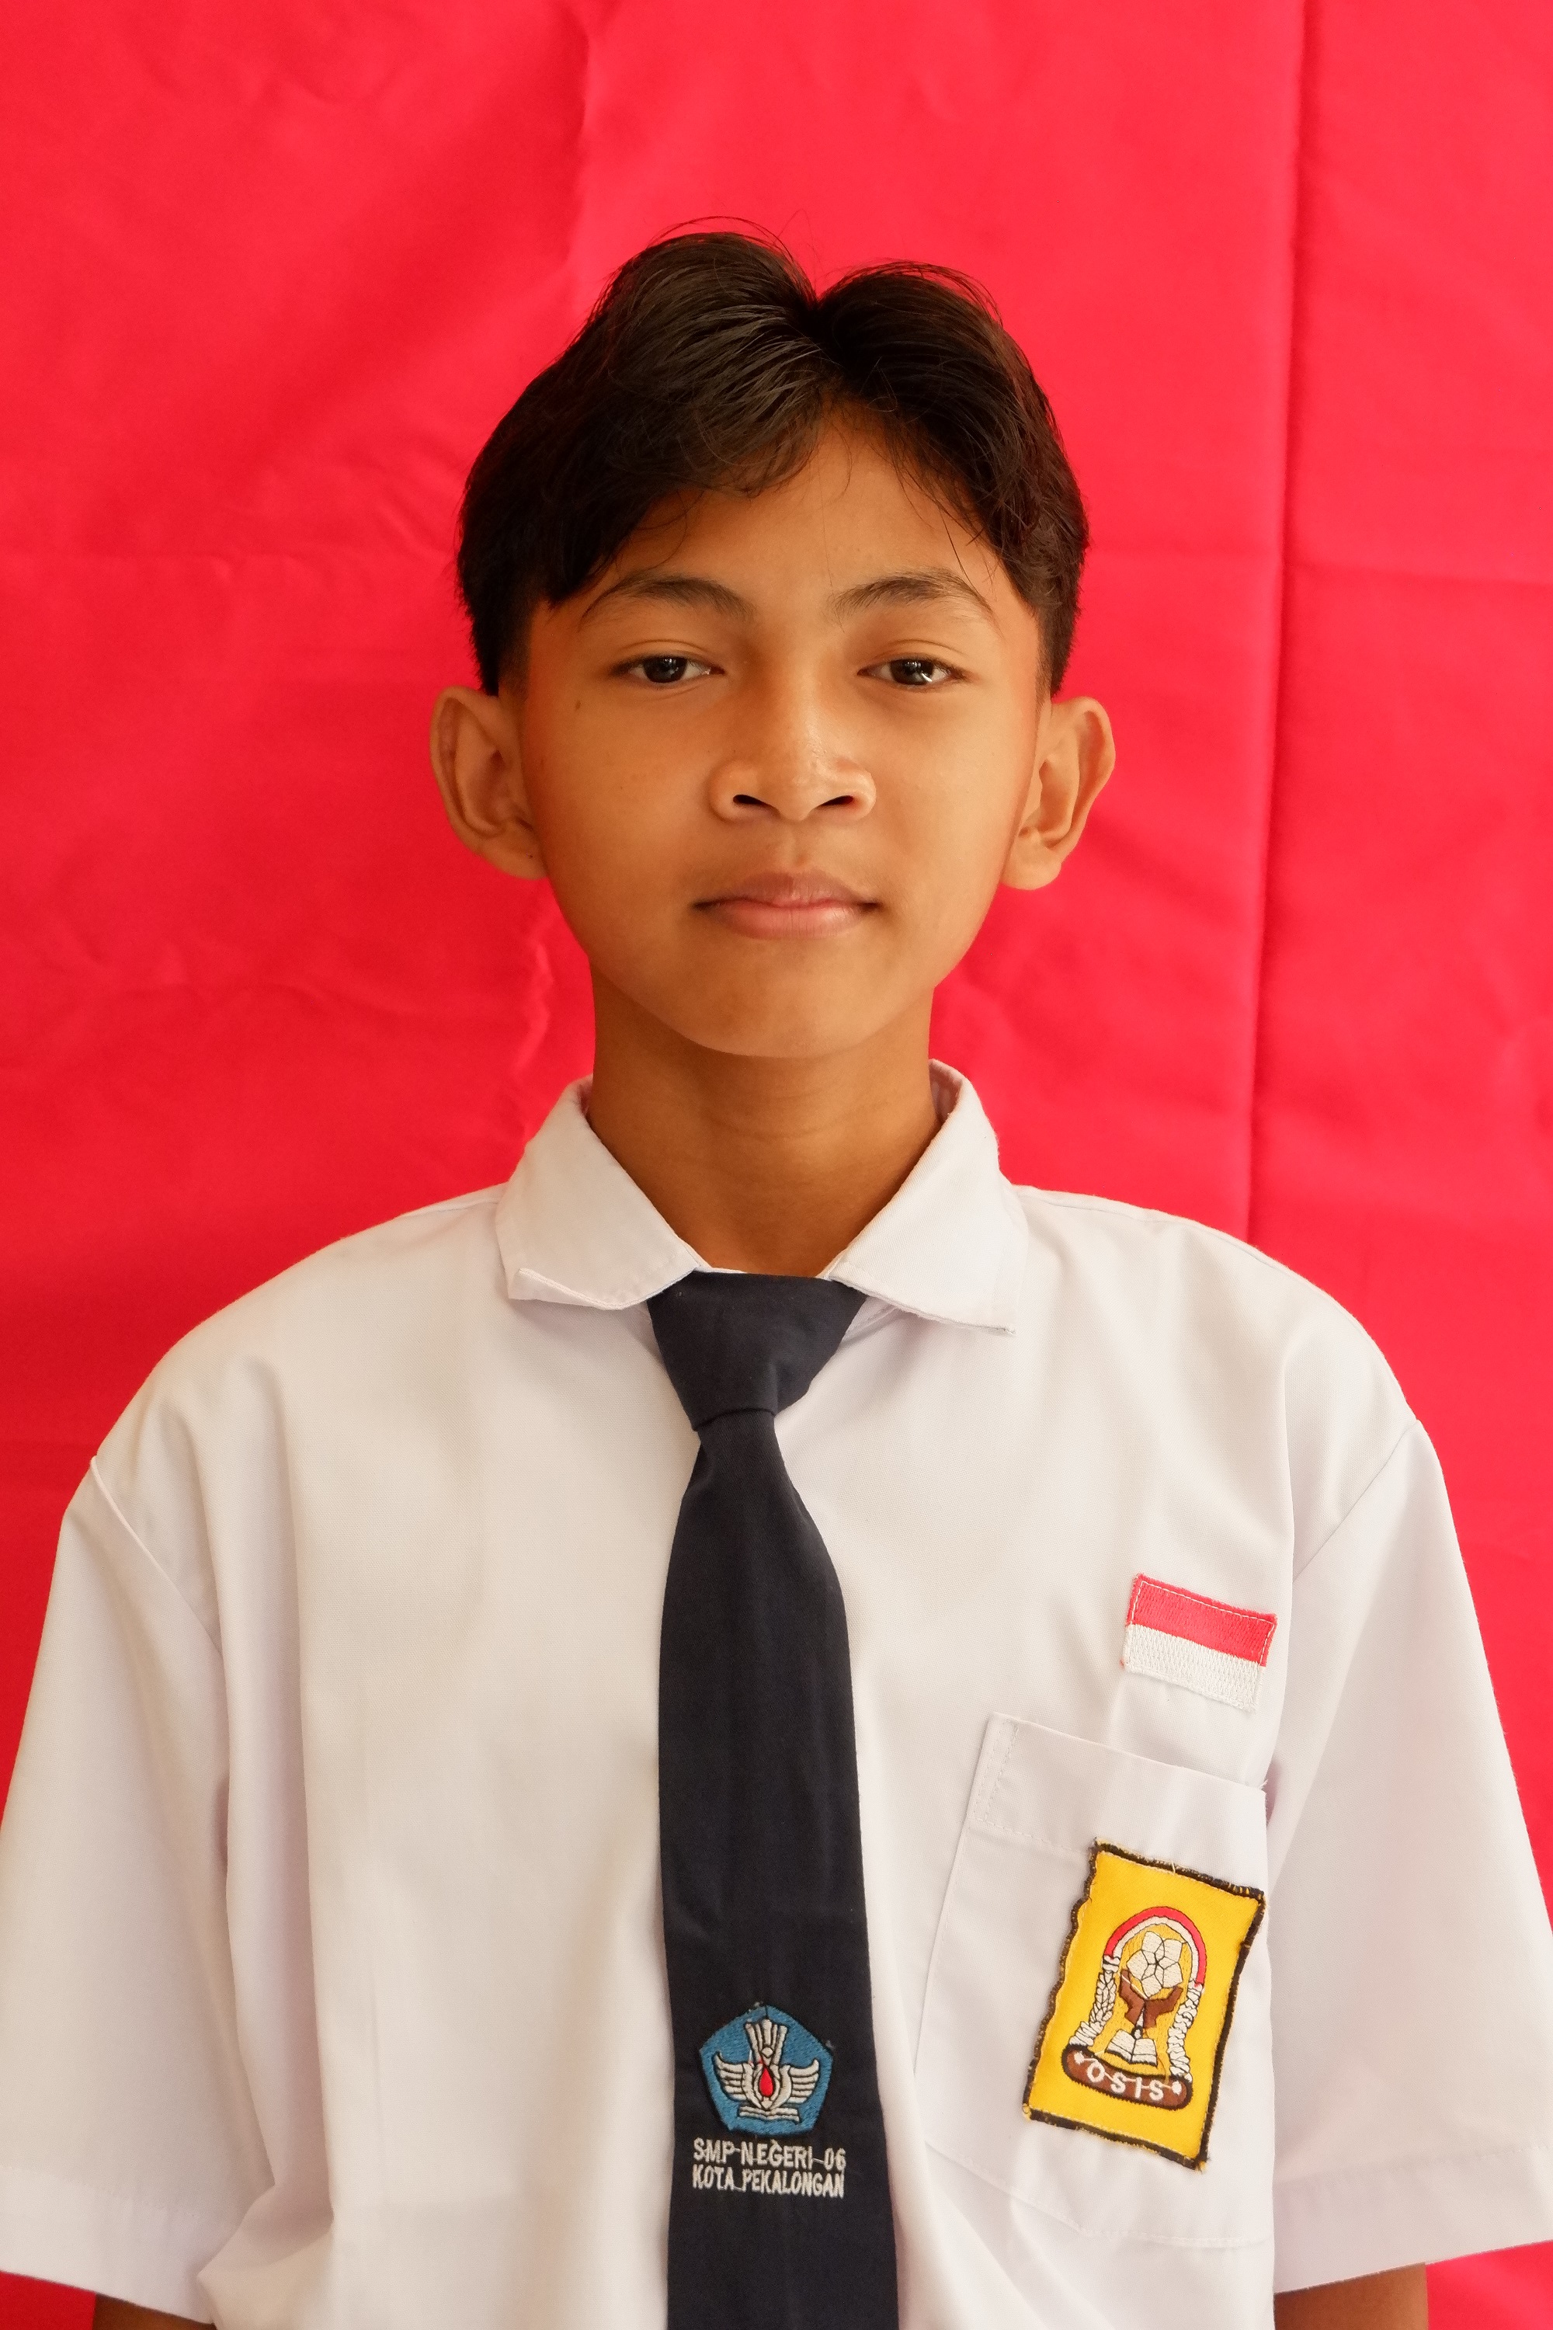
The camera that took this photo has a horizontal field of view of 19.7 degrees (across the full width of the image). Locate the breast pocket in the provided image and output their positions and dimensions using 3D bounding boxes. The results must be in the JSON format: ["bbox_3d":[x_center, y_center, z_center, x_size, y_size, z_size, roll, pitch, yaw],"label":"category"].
[{"bbox_3d":[0.084,0.210,1.142,0.100,0.126,0.022,13,-7,-22],"label":"breast pocket"}]

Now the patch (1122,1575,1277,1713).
[{"bbox_3d":[0.110,0.124,1.155,0.041,0.025,0.006,18,-15,-22],"label":"patch"}]

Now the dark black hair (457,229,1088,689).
[{"bbox_3d":[-0.001,-0.174,1.215,0.171,0.152,0.195,0,-2,-3],"label":"dark black hair"}]

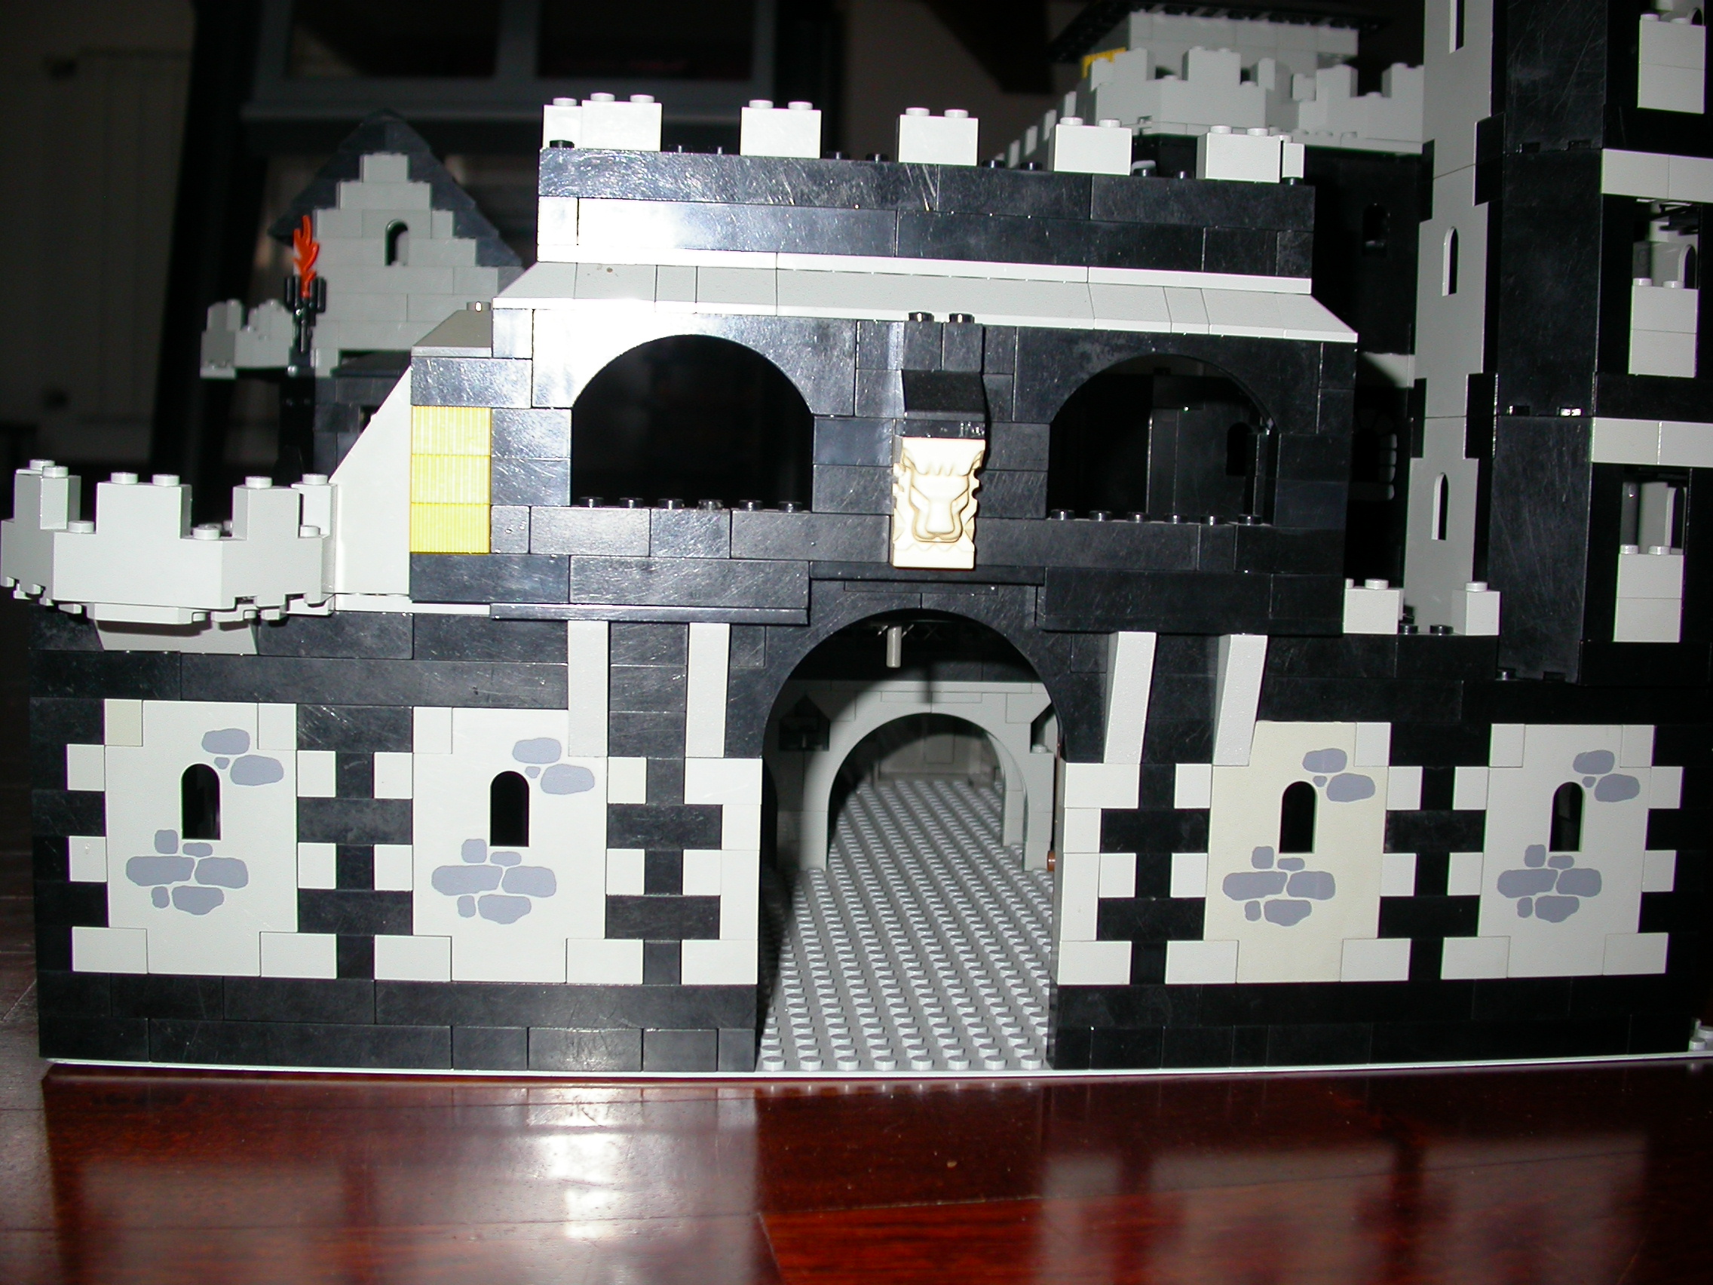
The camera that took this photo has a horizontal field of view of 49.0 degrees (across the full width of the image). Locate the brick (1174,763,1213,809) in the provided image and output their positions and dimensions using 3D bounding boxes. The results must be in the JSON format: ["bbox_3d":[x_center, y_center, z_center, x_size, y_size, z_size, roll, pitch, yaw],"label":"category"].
[{"bbox_3d":[0.071,0.030,0.405,0.008,0.011,0.008,1,5,-6],"label":"brick"}]

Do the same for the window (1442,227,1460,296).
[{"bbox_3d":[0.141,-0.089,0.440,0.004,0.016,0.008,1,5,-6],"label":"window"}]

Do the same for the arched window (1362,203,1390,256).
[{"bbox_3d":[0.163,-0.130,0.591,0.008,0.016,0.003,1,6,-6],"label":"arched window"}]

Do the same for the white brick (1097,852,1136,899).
[{"bbox_3d":[0.056,0.050,0.407,0.008,0.010,0.008,1,6,-6],"label":"white brick"}]

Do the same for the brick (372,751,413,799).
[{"bbox_3d":[-0.095,0.026,0.388,0.008,0.011,0.008,1,5,-6],"label":"brick"}]

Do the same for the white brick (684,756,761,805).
[{"bbox_3d":[-0.028,0.028,0.393,0.016,0.010,0.008,1,5,-6],"label":"white brick"}]

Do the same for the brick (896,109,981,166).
[{"bbox_3d":[0.016,-0.103,0.383,0.016,0.011,0.008,1,5,-6],"label":"brick"}]

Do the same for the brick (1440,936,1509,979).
[{"bbox_3d":[0.137,0.070,0.422,0.016,0.010,0.008,1,5,-6],"label":"brick"}]

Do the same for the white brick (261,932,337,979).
[{"bbox_3d":[-0.116,0.064,0.392,0.016,0.010,0.008,1,5,-6],"label":"white brick"}]

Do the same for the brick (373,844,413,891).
[{"bbox_3d":[-0.096,0.046,0.393,0.008,0.010,0.008,1,5,-6],"label":"brick"}]

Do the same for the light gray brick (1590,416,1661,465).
[{"bbox_3d":[0.165,-0.043,0.409,0.016,0.010,0.008,1,5,-6],"label":"light gray brick"}]

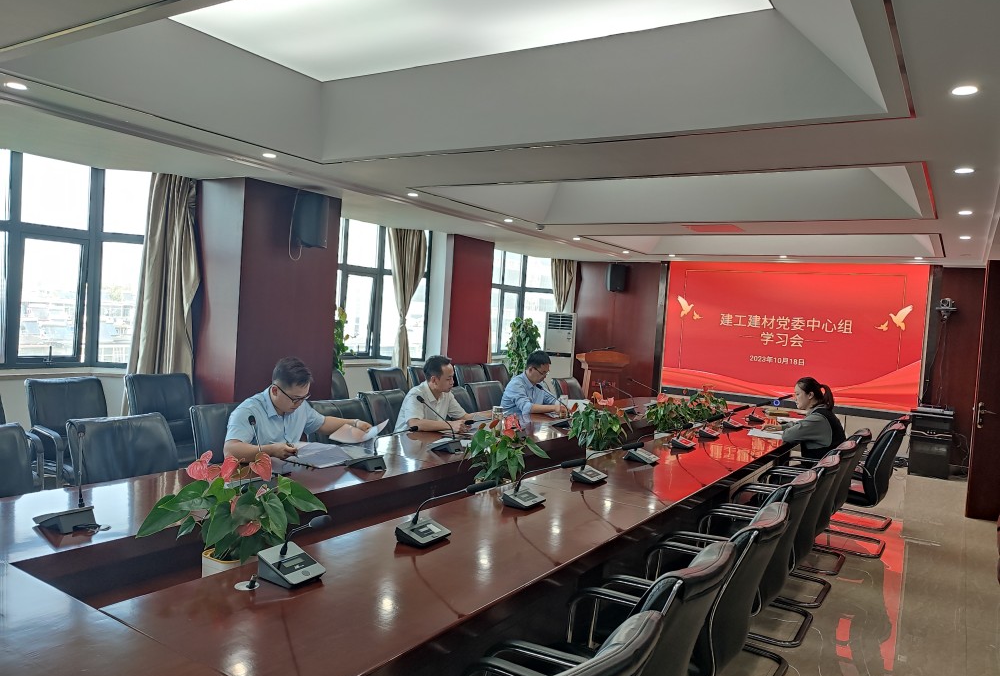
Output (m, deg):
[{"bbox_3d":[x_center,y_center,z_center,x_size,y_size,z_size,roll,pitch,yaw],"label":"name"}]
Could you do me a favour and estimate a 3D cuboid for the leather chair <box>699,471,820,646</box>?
[{"bbox_3d":[1.140,1.121,3.501,0.610,0.985,0.570,5,2,33],"label":"leather chair"}]

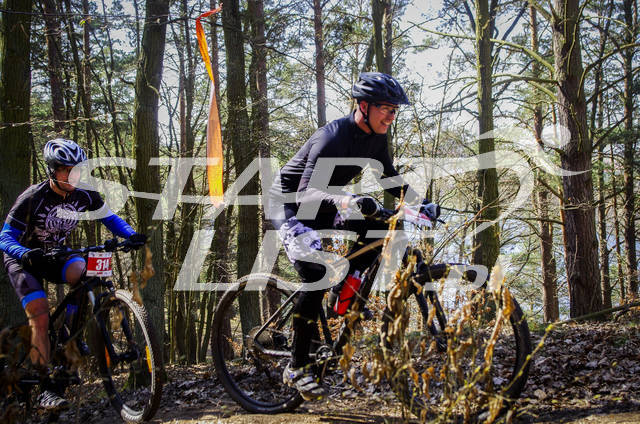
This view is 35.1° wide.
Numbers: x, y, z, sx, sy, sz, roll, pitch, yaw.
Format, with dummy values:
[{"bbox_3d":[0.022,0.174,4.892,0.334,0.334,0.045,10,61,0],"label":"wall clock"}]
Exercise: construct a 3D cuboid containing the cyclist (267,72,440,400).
[{"bbox_3d":[0.150,0.120,5.020,0.820,1.600,0.680,-4,-1,33],"label":"cyclist"}]

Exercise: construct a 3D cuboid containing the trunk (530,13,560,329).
[{"bbox_3d":[3.544,-0.767,16.000,0.200,4.970,0.200,-3,0,17],"label":"trunk"}]

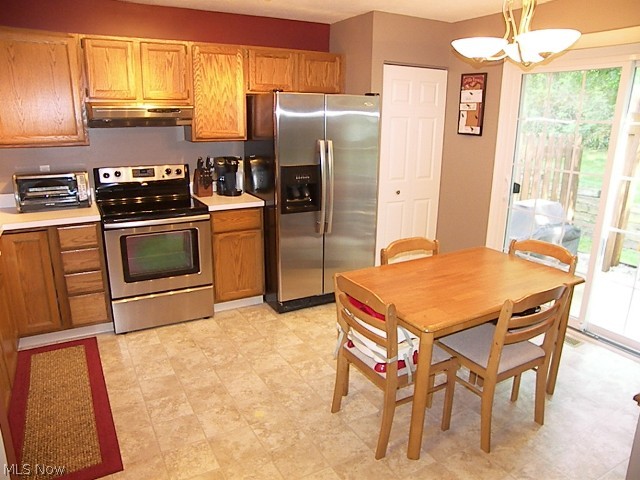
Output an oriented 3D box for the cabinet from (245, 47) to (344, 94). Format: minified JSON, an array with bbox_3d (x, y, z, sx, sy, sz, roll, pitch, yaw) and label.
[{"bbox_3d":[-0.262,-1.468,3.905,0.912,0.350,0.325,-8,19,-27],"label":"cabinet"}]

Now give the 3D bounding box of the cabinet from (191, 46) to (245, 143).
[{"bbox_3d":[-0.863,-1.199,3.658,0.449,0.740,0.325,-8,19,-27],"label":"cabinet"}]

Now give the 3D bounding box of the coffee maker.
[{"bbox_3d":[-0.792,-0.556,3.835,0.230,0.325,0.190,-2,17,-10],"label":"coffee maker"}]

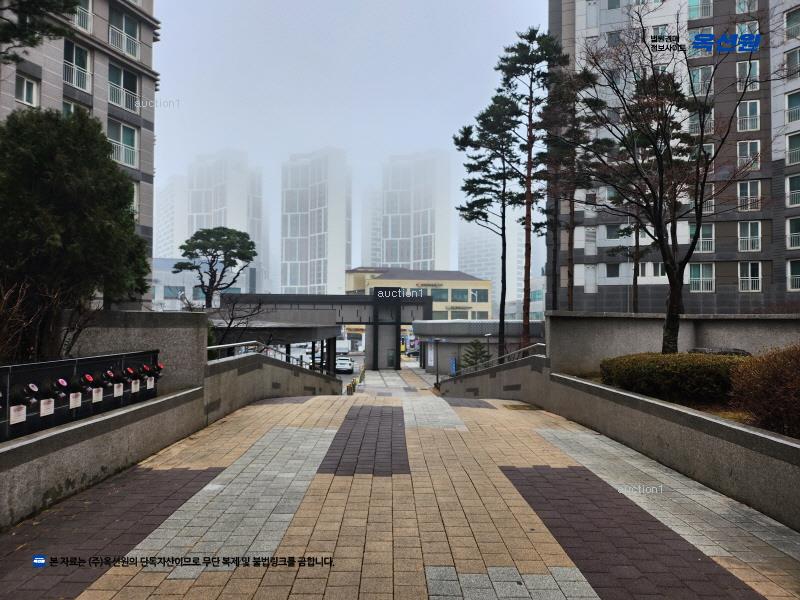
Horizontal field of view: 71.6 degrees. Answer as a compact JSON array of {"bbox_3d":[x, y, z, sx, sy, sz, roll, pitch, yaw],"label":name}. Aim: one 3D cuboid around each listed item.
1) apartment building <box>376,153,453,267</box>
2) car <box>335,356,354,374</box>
[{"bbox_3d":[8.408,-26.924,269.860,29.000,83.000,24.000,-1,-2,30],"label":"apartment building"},{"bbox_3d":[-5.676,6.458,56.041,1.820,1.560,4.400,0,-2,-5],"label":"car"}]

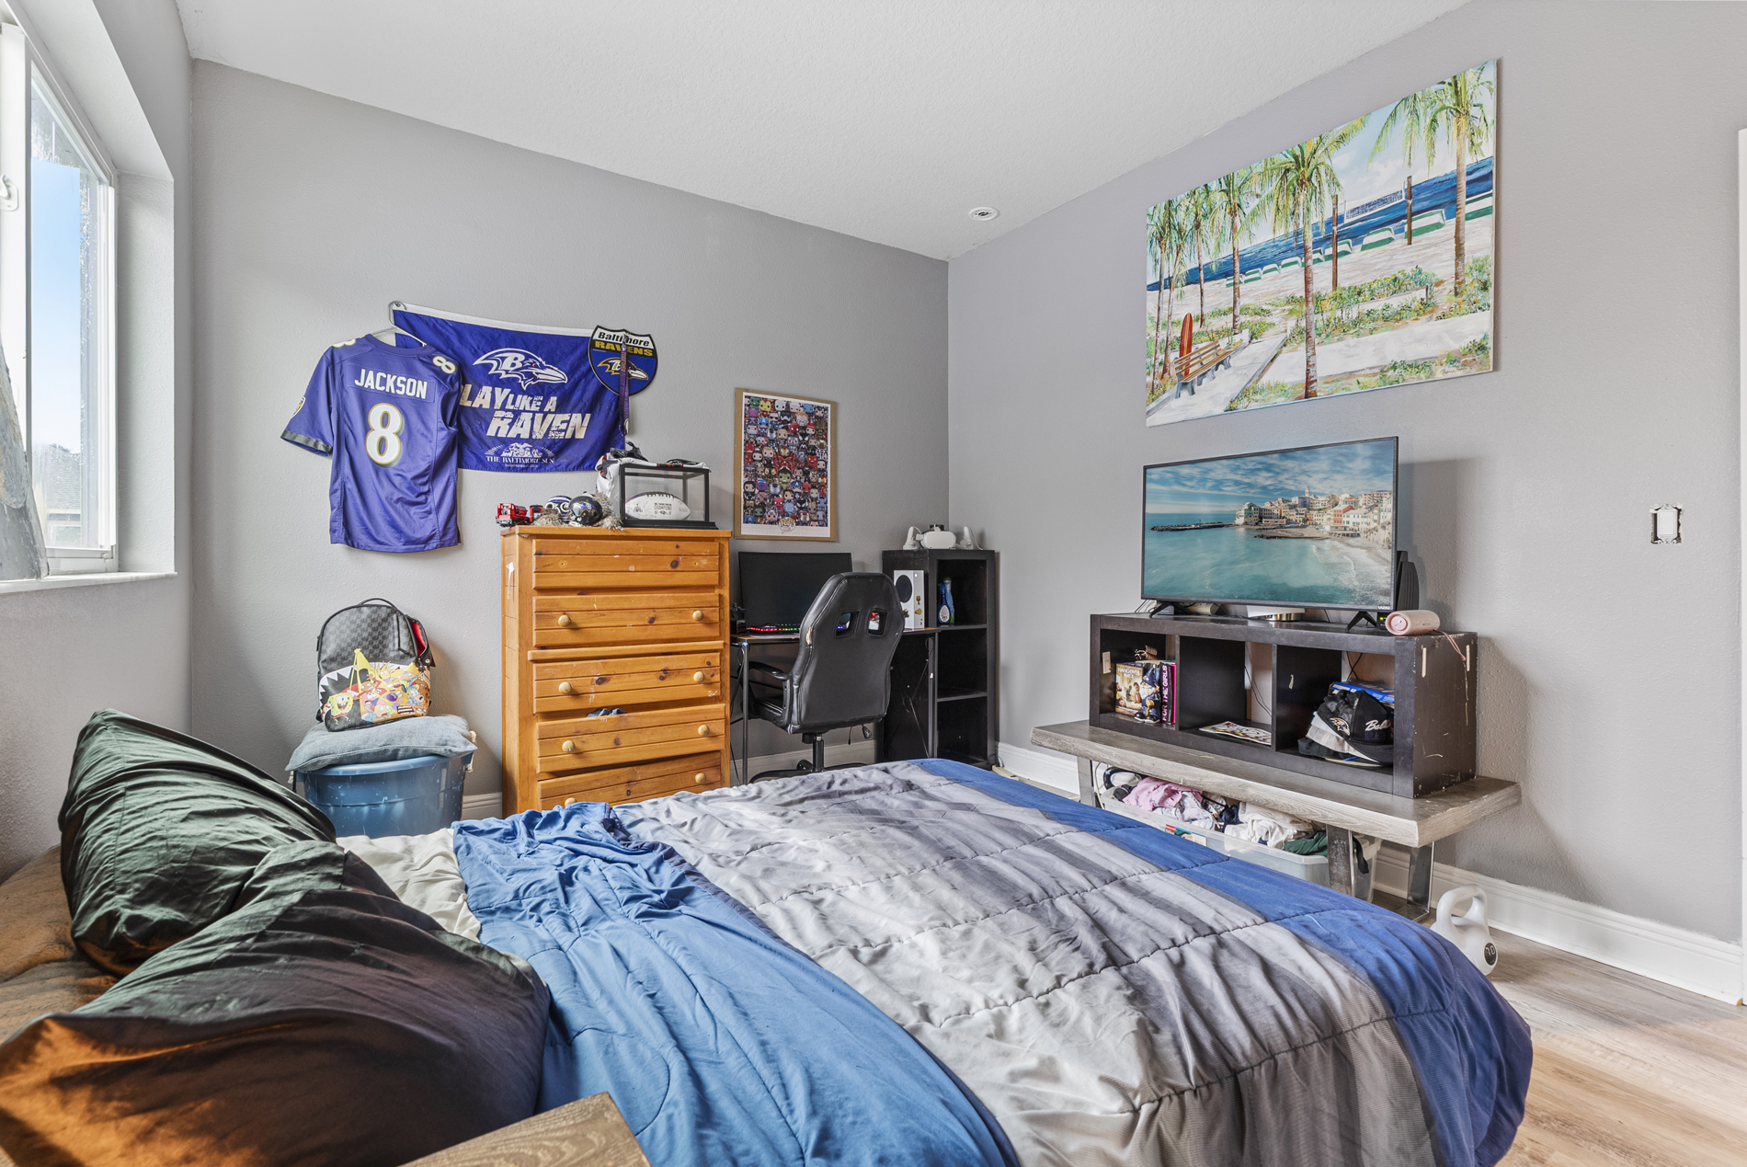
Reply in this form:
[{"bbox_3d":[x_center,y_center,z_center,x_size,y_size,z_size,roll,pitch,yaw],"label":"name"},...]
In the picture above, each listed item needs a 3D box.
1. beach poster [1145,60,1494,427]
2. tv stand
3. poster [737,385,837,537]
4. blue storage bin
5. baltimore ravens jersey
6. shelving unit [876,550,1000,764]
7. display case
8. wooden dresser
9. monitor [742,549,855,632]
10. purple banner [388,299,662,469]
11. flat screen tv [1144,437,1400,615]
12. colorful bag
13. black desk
[{"bbox_3d":[1.470,-1.075,2.728,0.040,0.891,1.168,0,1,-33],"label":"beach poster"},{"bbox_3d":[1.311,0.348,2.651,0.391,0.432,1.114,-1,2,-33],"label":"tv stand"},{"bbox_3d":[-0.416,-0.556,3.754,0.553,0.698,0.020,0,1,-33],"label":"poster"},{"bbox_3d":[-1.692,0.792,2.717,0.535,0.410,0.420,-1,2,-34],"label":"blue storage bin"},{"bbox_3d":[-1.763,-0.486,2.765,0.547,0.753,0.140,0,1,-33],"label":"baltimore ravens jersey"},{"bbox_3d":[0.337,0.387,4.029,0.420,1.120,0.400,0,1,-33],"label":"shelving unit"},{"bbox_3d":[-0.890,-0.336,3.205,0.418,0.250,0.290,-1,2,-34],"label":"display case"},{"bbox_3d":[-1.027,0.388,3.158,0.810,1.194,0.409,-1,2,-34],"label":"wooden dresser"},{"bbox_3d":[-0.348,0.037,3.706,0.608,0.368,0.140,-1,2,-34],"label":"monitor"},{"bbox_3d":[-1.375,-0.767,3.151,0.980,0.632,0.035,-1,2,-34],"label":"purple banner"},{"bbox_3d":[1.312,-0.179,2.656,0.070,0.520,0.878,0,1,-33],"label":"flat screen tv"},{"bbox_3d":[-1.734,0.264,2.722,0.339,0.440,0.220,-1,2,-34],"label":"colorful bag"},{"bbox_3d":[-0.249,0.590,3.578,1.000,0.740,0.480,0,1,-33],"label":"black desk"}]

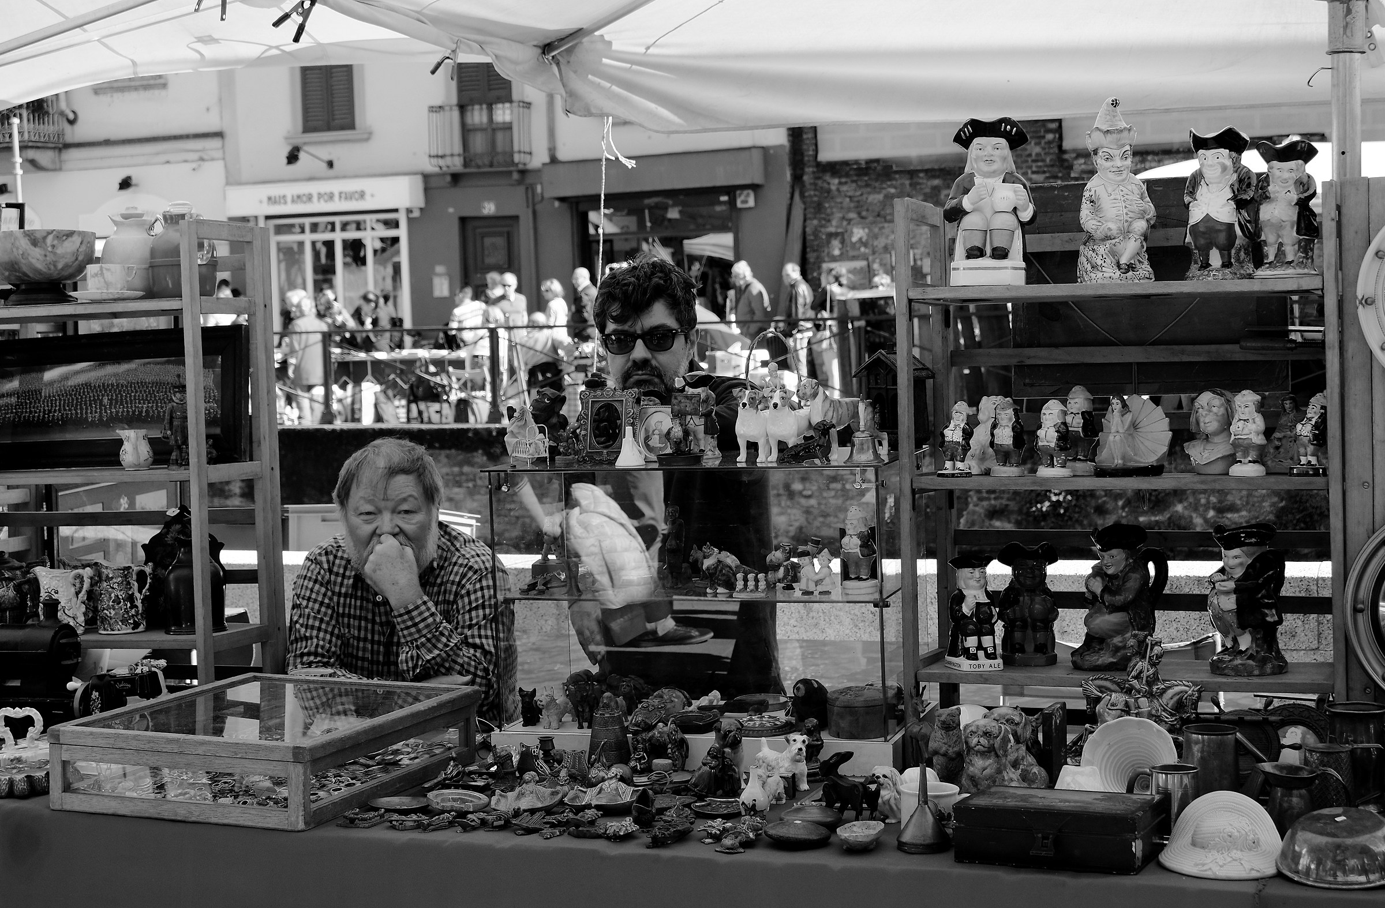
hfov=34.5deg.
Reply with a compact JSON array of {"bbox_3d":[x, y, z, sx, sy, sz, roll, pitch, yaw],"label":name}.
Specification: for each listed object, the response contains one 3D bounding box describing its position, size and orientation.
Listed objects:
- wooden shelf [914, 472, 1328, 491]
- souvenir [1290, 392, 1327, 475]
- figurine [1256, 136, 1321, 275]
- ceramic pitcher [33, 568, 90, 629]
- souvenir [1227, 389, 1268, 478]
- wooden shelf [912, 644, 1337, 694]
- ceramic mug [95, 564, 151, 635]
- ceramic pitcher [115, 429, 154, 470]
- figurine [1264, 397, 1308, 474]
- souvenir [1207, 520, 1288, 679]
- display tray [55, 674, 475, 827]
[{"bbox_3d":[0.722,0.042,3.714,0.659,0.021,0.275,-1,2,18],"label":"wooden shelf"},{"bbox_3d":[0.963,-0.030,3.481,0.057,0.129,0.057,-4,4,-33],"label":"souvenir"},{"bbox_3d":[0.909,-0.379,3.410,0.098,0.211,0.106,0,4,23],"label":"figurine"},{"bbox_3d":[-1.180,0.273,4.173,0.106,0.124,0.074,-1,3,8],"label":"ceramic pitcher"},{"bbox_3d":[0.885,-0.035,3.559,0.057,0.137,0.060,0,2,27],"label":"souvenir"},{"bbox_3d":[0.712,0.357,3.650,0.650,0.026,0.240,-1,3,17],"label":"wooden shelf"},{"bbox_3d":[-1.139,0.282,4.433,0.122,0.129,0.097,-1,2,10],"label":"ceramic mug"},{"bbox_3d":[-1.007,-0.008,4.027,0.078,0.076,0.062,-4,4,-30],"label":"ceramic pitcher"},{"bbox_3d":[0.975,-0.035,3.671,0.073,0.126,0.070,-1,2,18],"label":"figurine"},{"bbox_3d":[0.888,0.233,3.575,0.118,0.245,0.102,-4,4,-36],"label":"souvenir"},{"bbox_3d":[-0.641,0.449,3.421,0.437,0.119,0.508,0,4,24],"label":"display tray"}]

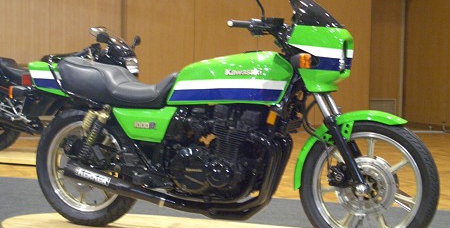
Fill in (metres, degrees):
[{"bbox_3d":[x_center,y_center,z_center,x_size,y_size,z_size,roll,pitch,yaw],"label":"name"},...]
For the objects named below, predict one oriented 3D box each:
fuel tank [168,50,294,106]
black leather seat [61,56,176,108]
[{"bbox_3d":[0.059,-0.180,4.017,0.663,0.270,0.310,2,3,22],"label":"fuel tank"},{"bbox_3d":[-0.550,-0.171,4.263,0.720,0.253,0.270,2,3,22],"label":"black leather seat"}]

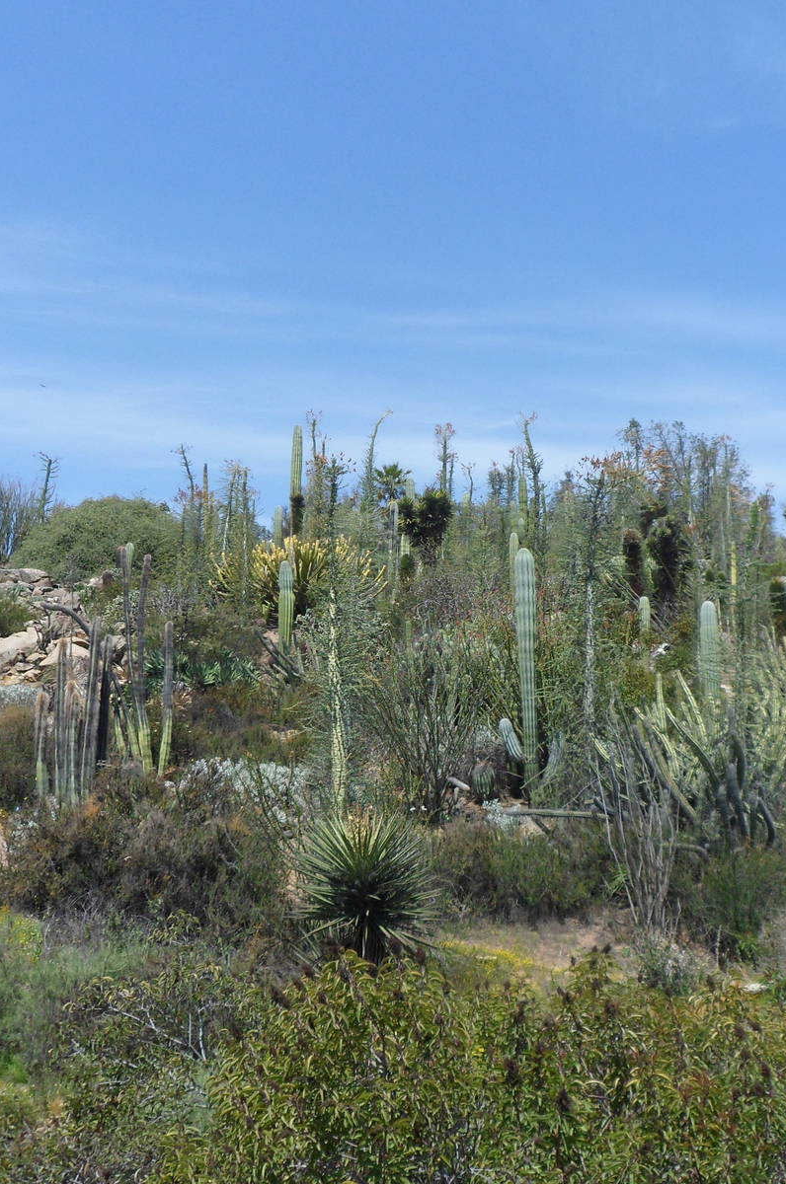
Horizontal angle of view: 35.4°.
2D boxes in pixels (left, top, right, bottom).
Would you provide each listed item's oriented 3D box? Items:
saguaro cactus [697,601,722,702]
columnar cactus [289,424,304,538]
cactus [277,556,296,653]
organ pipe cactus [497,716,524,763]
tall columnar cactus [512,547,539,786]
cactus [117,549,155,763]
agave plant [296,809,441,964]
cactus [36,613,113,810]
[{"bbox_3d":[5.778,1.104,22.500,0.351,1.929,0.351,-3,-11,14],"label":"saguaro cactus"},{"bbox_3d":[-3.251,-3.726,41.882,0.420,4.040,0.420,1,-9,-4],"label":"columnar cactus"},{"bbox_3d":[-2.686,0.321,31.178,0.440,2.459,0.420,1,-9,-5],"label":"cactus"},{"bbox_3d":[1.863,2.331,19.481,0.420,0.737,0.330,-1,-9,5],"label":"organ pipe cactus"},{"bbox_3d":[2.154,1.267,19.915,0.360,4.014,0.360,-1,-9,6],"label":"tall columnar cactus"},{"bbox_3d":[-3.999,0.984,19.150,0.580,3.539,0.500,2,-9,-12],"label":"cactus"},{"bbox_3d":[-0.248,3.049,12.686,1.449,1.492,1.450,0,-9,-1],"label":"agave plant"},{"bbox_3d":[-4.133,1.557,16.000,0.851,2.500,0.724,3,-11,-14],"label":"cactus"}]

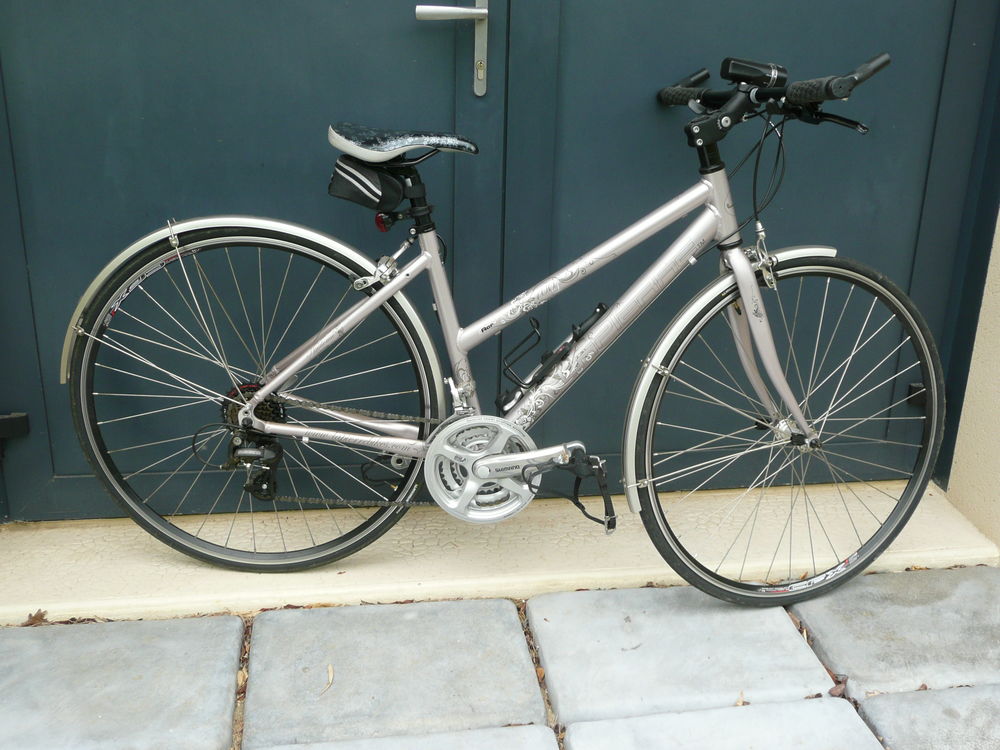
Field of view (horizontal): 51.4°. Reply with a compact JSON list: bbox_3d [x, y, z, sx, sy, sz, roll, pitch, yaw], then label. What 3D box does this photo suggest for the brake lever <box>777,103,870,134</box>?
[{"bbox_3d":[0.513,-0.408,1.652,0.058,0.050,0.159,-9,16,-30],"label":"brake lever"}]

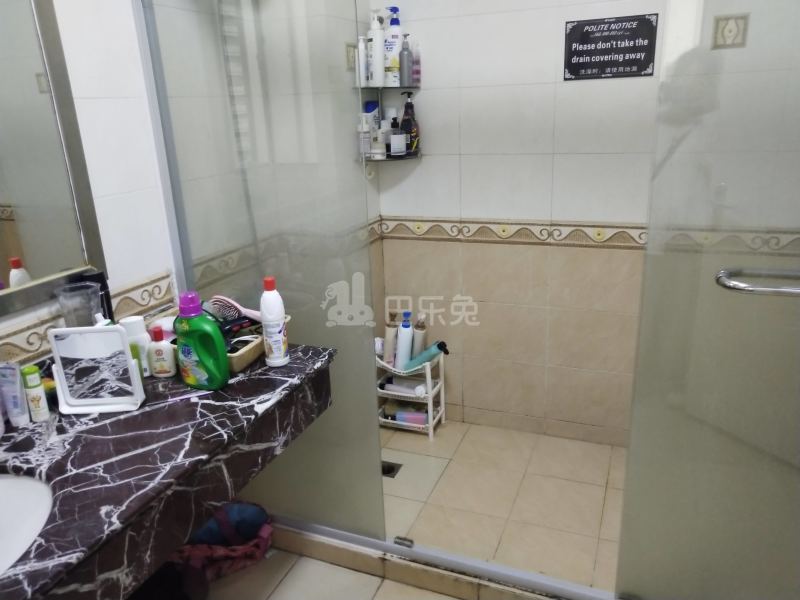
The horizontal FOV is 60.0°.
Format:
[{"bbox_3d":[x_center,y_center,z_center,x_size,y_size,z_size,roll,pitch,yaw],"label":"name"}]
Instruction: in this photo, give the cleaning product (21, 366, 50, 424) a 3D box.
[{"bbox_3d":[-0.829,0.213,1.575,0.046,0.123,0.040,-11,19,-28],"label":"cleaning product"}]

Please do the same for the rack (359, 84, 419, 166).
[{"bbox_3d":[-0.038,-0.679,2.687,0.205,0.285,0.215,4,18,21],"label":"rack"}]

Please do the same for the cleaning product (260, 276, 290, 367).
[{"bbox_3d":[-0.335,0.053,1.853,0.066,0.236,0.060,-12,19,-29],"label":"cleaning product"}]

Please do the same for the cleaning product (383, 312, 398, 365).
[{"bbox_3d":[-0.038,0.165,2.892,0.054,0.243,0.054,6,20,2],"label":"cleaning product"}]

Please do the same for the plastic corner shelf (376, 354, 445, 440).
[{"bbox_3d":[0.042,0.394,2.986,0.255,0.343,0.178,4,18,21],"label":"plastic corner shelf"}]

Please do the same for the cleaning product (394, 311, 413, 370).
[{"bbox_3d":[0.016,0.167,2.849,0.058,0.261,0.060,7,21,1],"label":"cleaning product"}]

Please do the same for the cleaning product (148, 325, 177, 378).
[{"bbox_3d":[-0.627,0.132,1.814,0.062,0.128,0.042,-4,17,-8],"label":"cleaning product"}]

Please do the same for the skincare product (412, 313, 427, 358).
[{"bbox_3d":[0.082,0.161,2.893,0.053,0.229,0.053,5,20,2],"label":"skincare product"}]

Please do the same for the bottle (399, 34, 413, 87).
[{"bbox_3d":[0.020,-0.903,2.610,0.053,0.184,0.053,-2,17,1],"label":"bottle"}]

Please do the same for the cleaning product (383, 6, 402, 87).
[{"bbox_3d":[-0.026,-0.957,2.628,0.078,0.280,0.055,2,17,12],"label":"cleaning product"}]

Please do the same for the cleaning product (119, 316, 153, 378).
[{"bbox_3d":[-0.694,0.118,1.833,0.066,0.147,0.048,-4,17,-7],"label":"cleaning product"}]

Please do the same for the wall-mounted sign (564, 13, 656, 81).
[{"bbox_3d":[0.732,-0.881,2.428,0.305,0.200,0.010,4,18,21],"label":"wall-mounted sign"}]

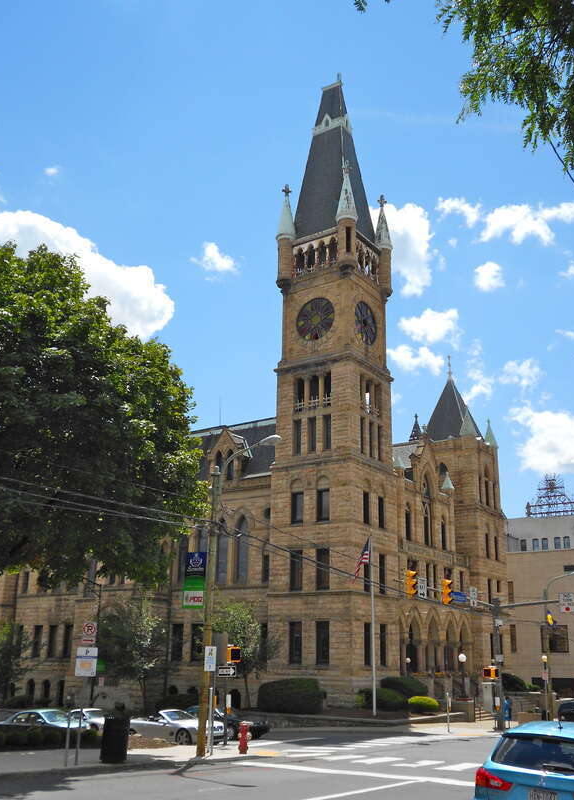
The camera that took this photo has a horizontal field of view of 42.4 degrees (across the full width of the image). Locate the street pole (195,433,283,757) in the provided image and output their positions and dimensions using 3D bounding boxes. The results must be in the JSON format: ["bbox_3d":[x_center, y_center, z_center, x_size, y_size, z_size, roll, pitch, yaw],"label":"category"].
[{"bbox_3d":[-1.190,4.811,18.677,2.387,7.861,0.360,-11,-22,33],"label":"street pole"}]

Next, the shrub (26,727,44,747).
[{"bbox_3d":[-7.370,9.892,21.676,0.499,0.483,0.499,-11,-22,33],"label":"shrub"}]

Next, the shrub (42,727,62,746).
[{"bbox_3d":[-6.873,9.866,21.684,0.555,0.537,0.555,-11,-22,33],"label":"shrub"}]

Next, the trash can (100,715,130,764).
[{"bbox_3d":[-4.036,7.900,17.311,0.600,0.991,0.600,5,-19,-11],"label":"trash can"}]

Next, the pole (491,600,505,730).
[{"bbox_3d":[9.798,12.250,34.413,0.380,5.829,0.380,-11,-22,33],"label":"pole"}]

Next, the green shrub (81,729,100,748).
[{"bbox_3d":[-5.384,9.271,20.270,0.580,0.513,0.580,5,-19,-12],"label":"green shrub"}]

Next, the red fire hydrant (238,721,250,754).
[{"bbox_3d":[-1.097,8.737,19.109,0.330,0.770,0.360,1,-18,0],"label":"red fire hydrant"}]

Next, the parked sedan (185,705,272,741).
[{"bbox_3d":[-3.098,14.318,33.042,4.650,1.430,1.800,-16,-25,33],"label":"parked sedan"}]

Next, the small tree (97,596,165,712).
[{"bbox_3d":[-8.814,14.474,42.549,3.600,6.357,3.600,5,-19,-10],"label":"small tree"}]

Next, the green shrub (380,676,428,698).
[{"bbox_3d":[6.701,16.714,42.539,2.700,1.516,2.300,-2,-19,8],"label":"green shrub"}]

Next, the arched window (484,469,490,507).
[{"bbox_3d":[16.991,7.410,62.982,0.300,3.516,1.100,-11,-22,33],"label":"arched window"}]

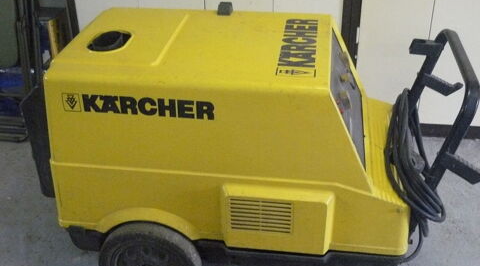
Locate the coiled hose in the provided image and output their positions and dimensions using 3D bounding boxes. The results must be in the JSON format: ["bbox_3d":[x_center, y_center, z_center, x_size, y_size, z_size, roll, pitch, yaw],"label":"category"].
[{"bbox_3d":[0.506,0.131,1.762,0.175,0.381,0.556,4,29,7],"label":"coiled hose"}]

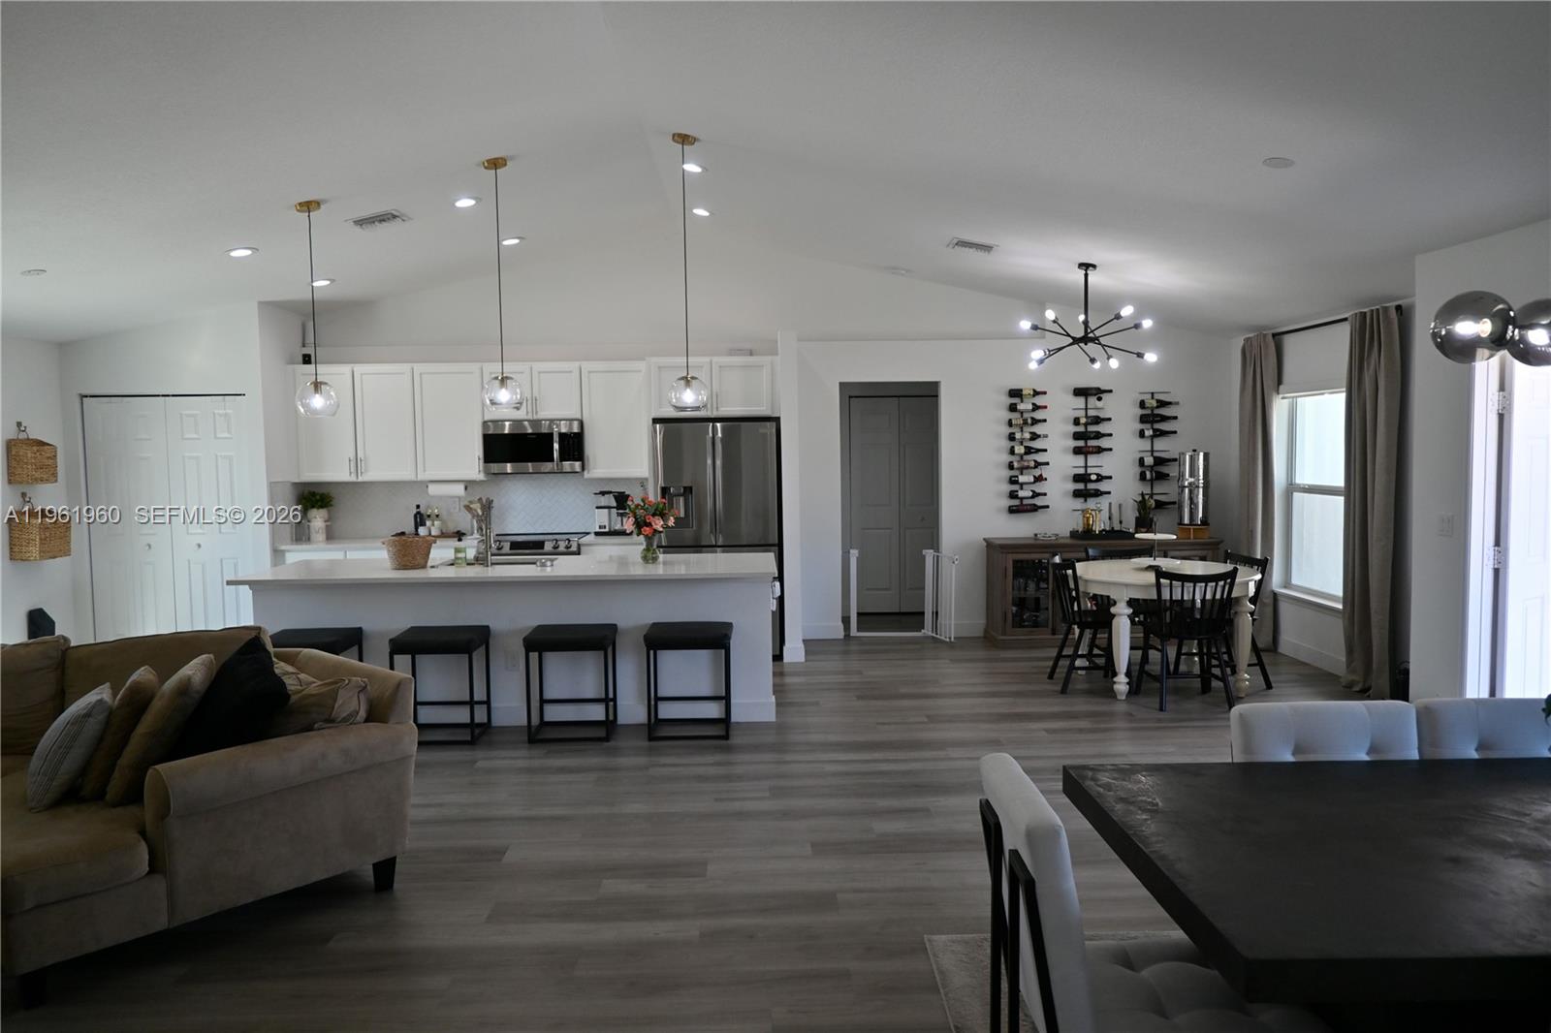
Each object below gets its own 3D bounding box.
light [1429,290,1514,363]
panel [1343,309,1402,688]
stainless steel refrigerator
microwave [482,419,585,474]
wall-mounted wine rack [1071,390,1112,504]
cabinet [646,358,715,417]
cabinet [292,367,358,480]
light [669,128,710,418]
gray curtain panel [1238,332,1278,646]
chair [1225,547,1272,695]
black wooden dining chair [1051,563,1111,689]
[{"bbox_3d":[1.479,-0.401,2.195,0.150,0.150,0.150,-1,4,-1],"label":"light"},{"bbox_3d":[3.740,-0.080,6.515,0.130,2.400,0.460,-1,4,-1],"label":"panel"},{"bbox_3d":[-0.430,0.181,7.915,0.910,1.775,0.830,-1,4,0],"label":"stainless steel refrigerator"},{"bbox_3d":[-1.838,-0.548,8.033,0.757,0.410,0.410,-1,4,0],"label":"microwave"},{"bbox_3d":[2.567,-0.562,8.386,0.345,0.980,0.120,-1,4,0],"label":"wall-mounted wine rack"},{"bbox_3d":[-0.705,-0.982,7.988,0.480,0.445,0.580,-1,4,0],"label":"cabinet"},{"bbox_3d":[-3.493,-0.735,8.198,0.459,0.908,0.330,-1,4,-1],"label":"cabinet"},{"bbox_3d":[-0.518,-1.402,5.988,0.230,1.600,0.230,-1,4,0],"label":"light"},{"bbox_3d":[3.682,-0.185,7.829,0.140,2.370,0.500,-1,4,-1],"label":"gray curtain panel"},{"bbox_3d":[2.925,0.675,6.794,0.480,0.840,0.470,-1,4,-7],"label":"chair"},{"bbox_3d":[2.075,0.688,6.775,0.480,0.840,0.470,-1,4,-1],"label":"black wooden dining chair"}]

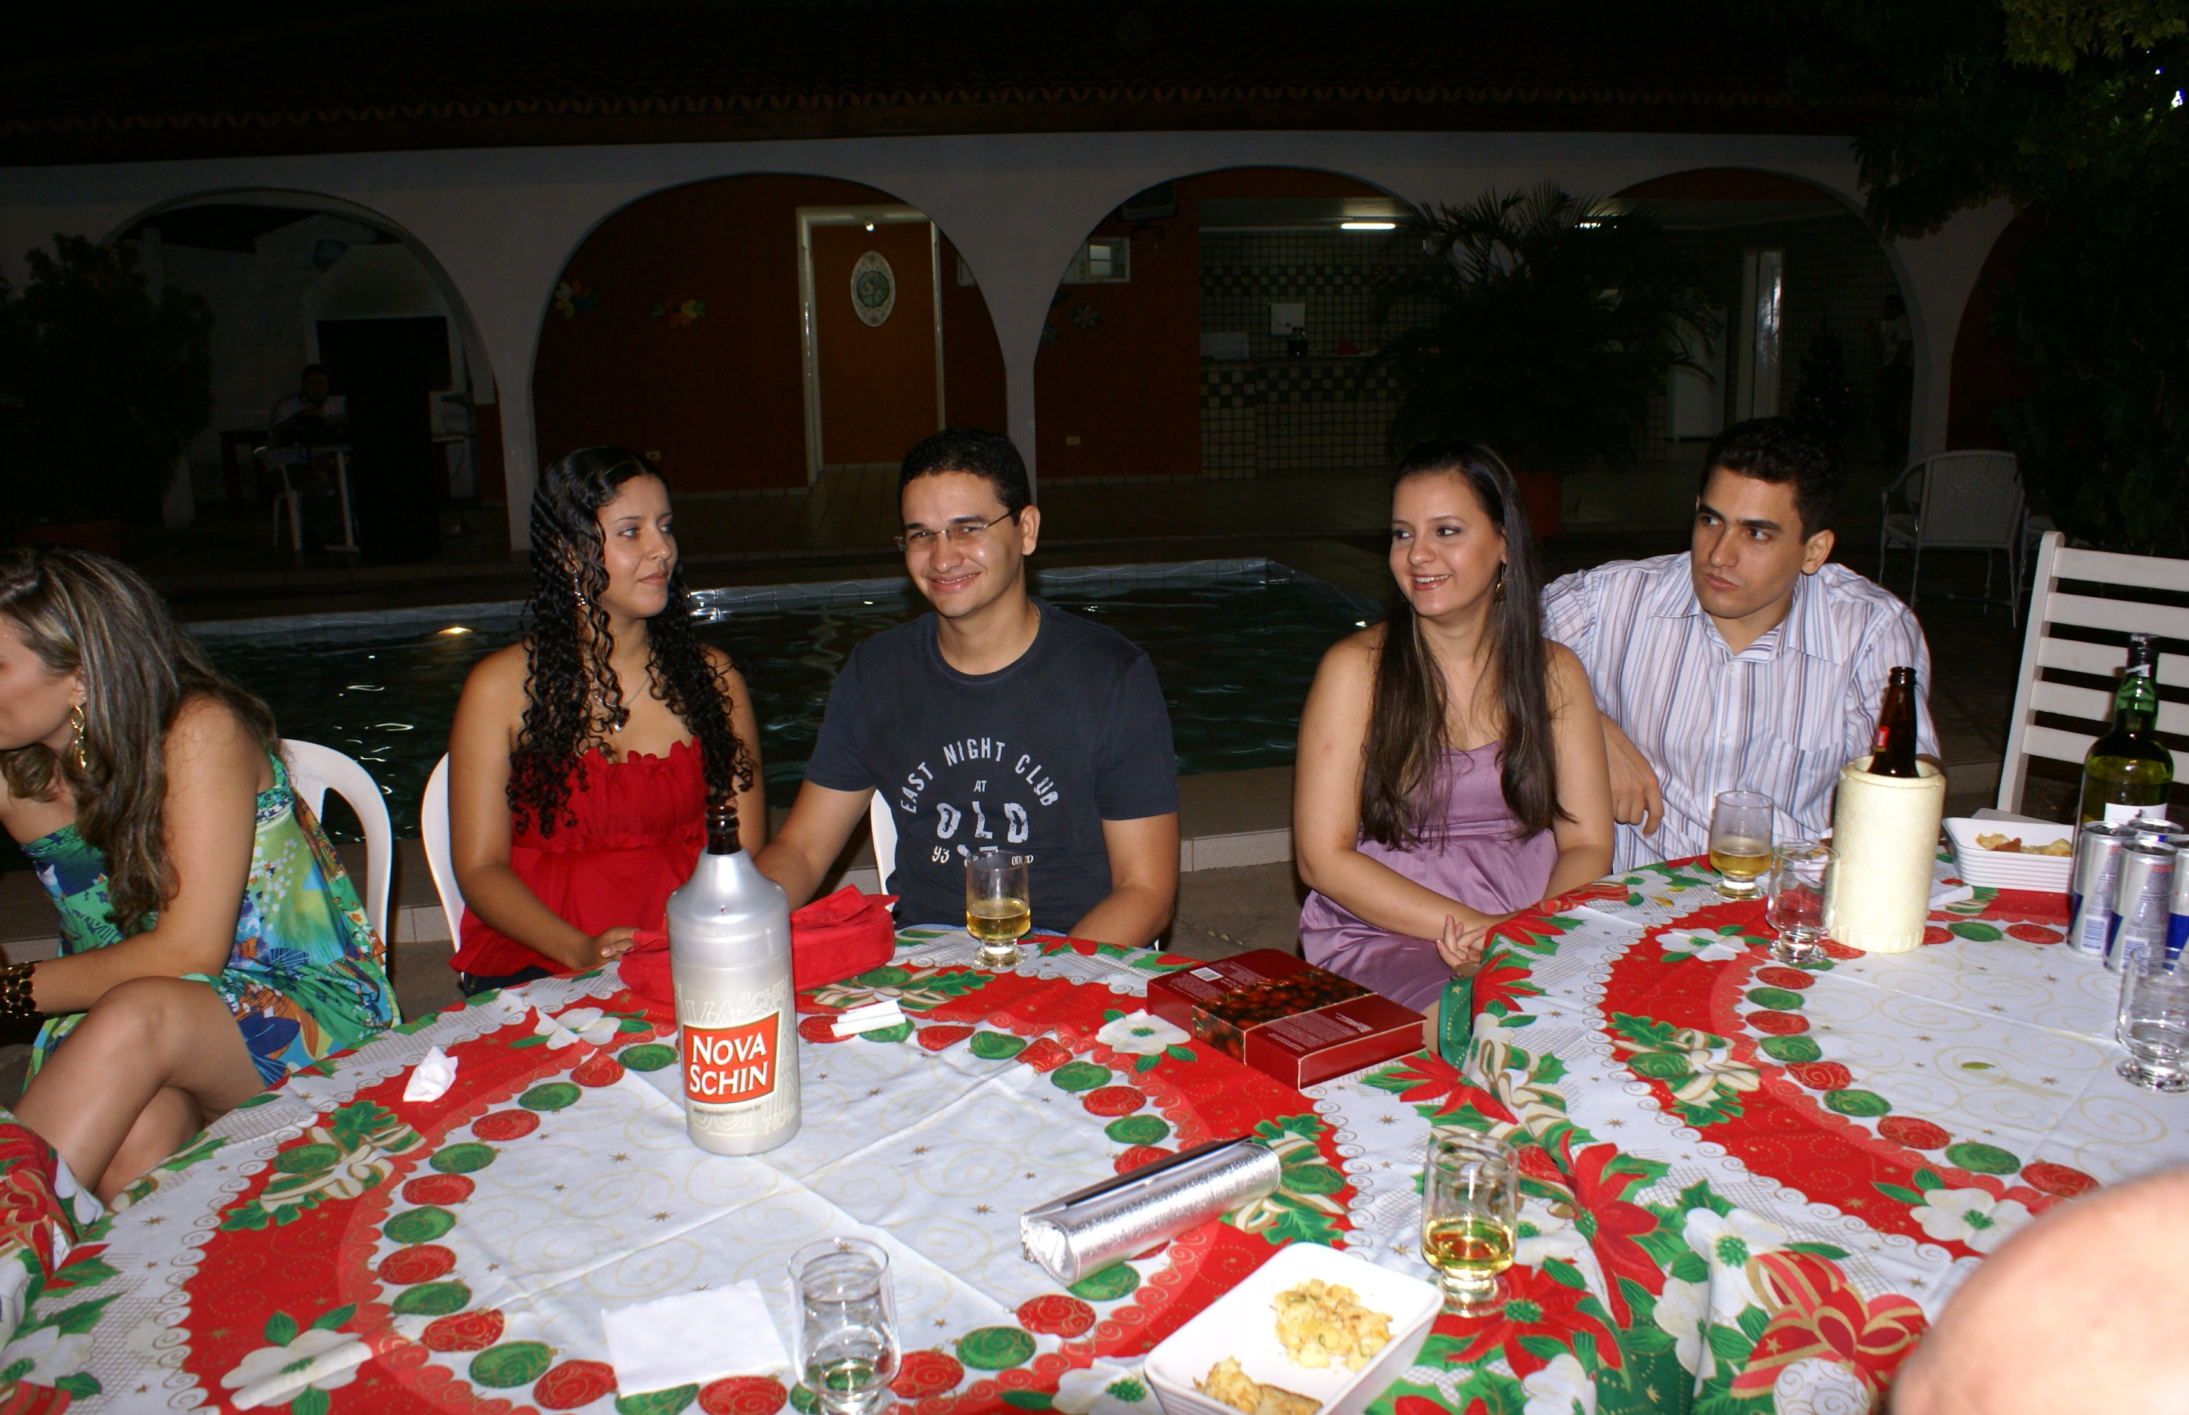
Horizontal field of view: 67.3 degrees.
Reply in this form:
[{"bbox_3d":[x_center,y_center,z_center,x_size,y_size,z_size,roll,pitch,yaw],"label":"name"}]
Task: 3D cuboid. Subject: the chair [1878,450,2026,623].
[{"bbox_3d":[4.208,-0.846,8.135,0.530,0.840,0.580,0,12,6],"label":"chair"}]

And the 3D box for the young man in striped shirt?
[{"bbox_3d":[0.785,0.286,2.107,0.570,1.290,0.780,3,13,16],"label":"young man in striped shirt"}]

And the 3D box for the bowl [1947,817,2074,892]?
[{"bbox_3d":[1.135,0.186,1.986,0.185,0.052,0.122,3,14,16],"label":"bowl"}]

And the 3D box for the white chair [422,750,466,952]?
[{"bbox_3d":[-0.646,0.494,2.227,0.440,0.870,0.500,-5,14,-19],"label":"white chair"}]

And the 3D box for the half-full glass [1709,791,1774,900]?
[{"bbox_3d":[0.757,0.164,1.921,0.067,0.112,0.067,4,13,22],"label":"half-full glass"}]

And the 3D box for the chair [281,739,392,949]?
[{"bbox_3d":[-1.155,0.541,2.061,0.460,0.880,0.530,6,15,29],"label":"chair"}]

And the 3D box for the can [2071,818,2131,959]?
[{"bbox_3d":[1.048,0.191,1.714,0.053,0.135,0.053,7,15,32],"label":"can"}]

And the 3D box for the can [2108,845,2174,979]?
[{"bbox_3d":[1.056,0.202,1.664,0.053,0.135,0.053,7,15,33],"label":"can"}]

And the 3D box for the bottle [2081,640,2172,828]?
[{"bbox_3d":[1.187,0.069,1.893,0.089,0.308,0.089,7,15,31],"label":"bottle"}]

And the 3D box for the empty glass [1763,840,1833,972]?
[{"bbox_3d":[0.742,0.206,1.725,0.067,0.112,0.067,4,13,24],"label":"empty glass"}]

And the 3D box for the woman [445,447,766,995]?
[{"bbox_3d":[-0.553,0.345,1.992,0.460,1.270,0.720,-7,15,-23],"label":"woman"}]

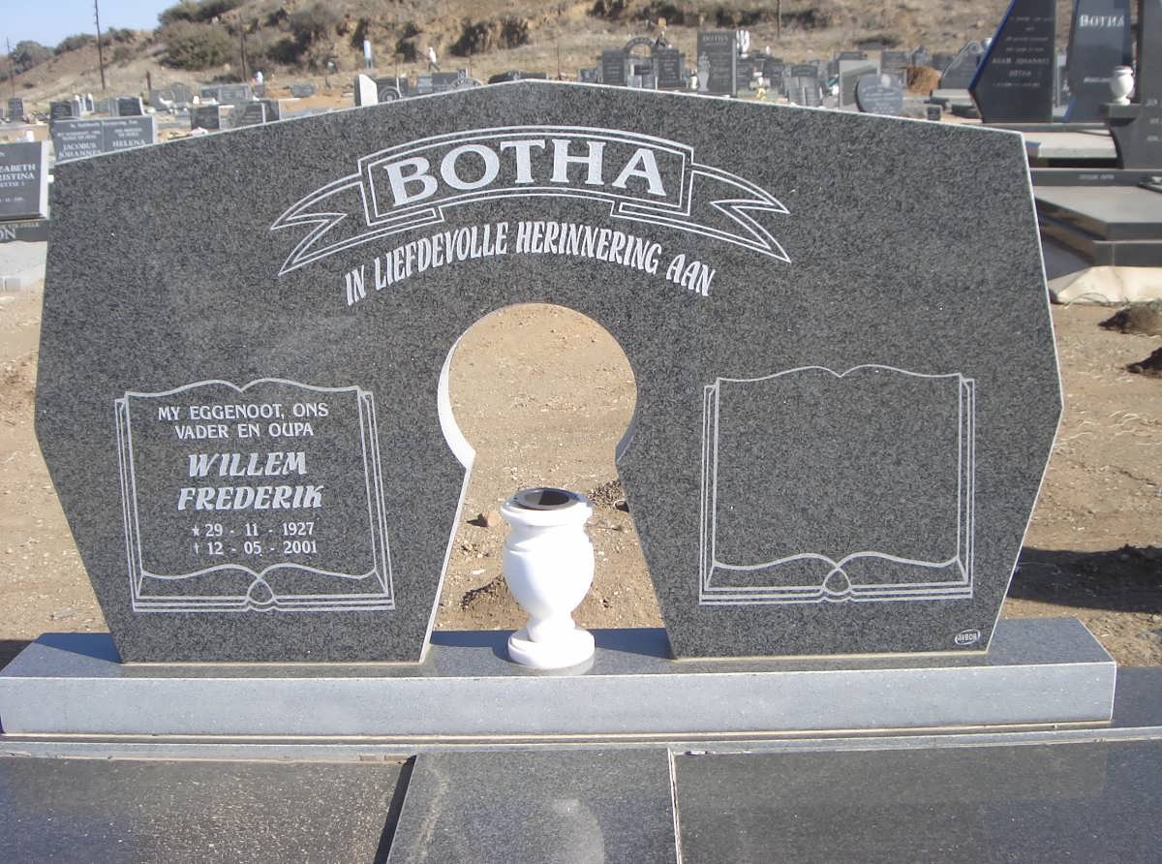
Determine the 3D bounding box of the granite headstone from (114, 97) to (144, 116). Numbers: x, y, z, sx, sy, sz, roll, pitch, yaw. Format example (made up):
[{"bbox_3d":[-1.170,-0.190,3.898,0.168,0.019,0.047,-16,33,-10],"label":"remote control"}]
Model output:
[{"bbox_3d":[-11.053,-7.919,32.000,0.623,0.576,0.120,-2,15,0],"label":"granite headstone"}]

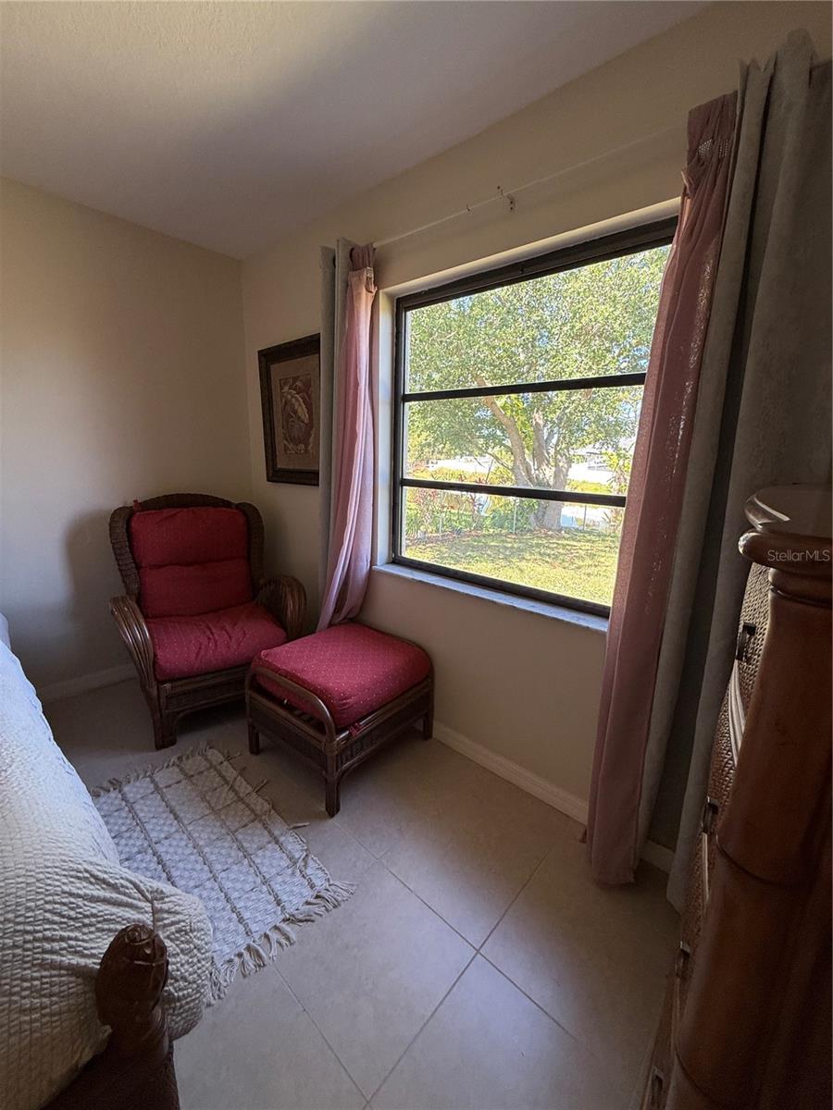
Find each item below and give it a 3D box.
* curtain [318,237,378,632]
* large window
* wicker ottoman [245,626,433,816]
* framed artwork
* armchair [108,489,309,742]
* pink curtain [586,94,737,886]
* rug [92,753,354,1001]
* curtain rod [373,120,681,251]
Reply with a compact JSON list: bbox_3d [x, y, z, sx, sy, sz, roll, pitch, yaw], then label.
[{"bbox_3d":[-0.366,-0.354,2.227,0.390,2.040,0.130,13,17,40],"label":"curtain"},{"bbox_3d":[0.388,-0.463,1.799,1.280,1.260,0.070,13,17,40],"label":"large window"},{"bbox_3d":[-0.328,0.679,2.057,0.580,0.460,0.625,12,17,38],"label":"wicker ottoman"},{"bbox_3d":[-0.676,-0.773,2.497,0.690,0.770,0.035,13,17,40],"label":"framed artwork"},{"bbox_3d":[-1.154,0.258,2.458,0.820,1.060,0.850,-7,16,-33],"label":"armchair"},{"bbox_3d":[0.691,-0.017,1.304,0.200,2.170,0.140,13,17,40],"label":"pink curtain"},{"bbox_3d":[-0.799,1.015,1.558,0.590,0.015,1.070,-12,18,-44],"label":"rug"},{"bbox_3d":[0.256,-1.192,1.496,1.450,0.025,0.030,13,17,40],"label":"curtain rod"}]

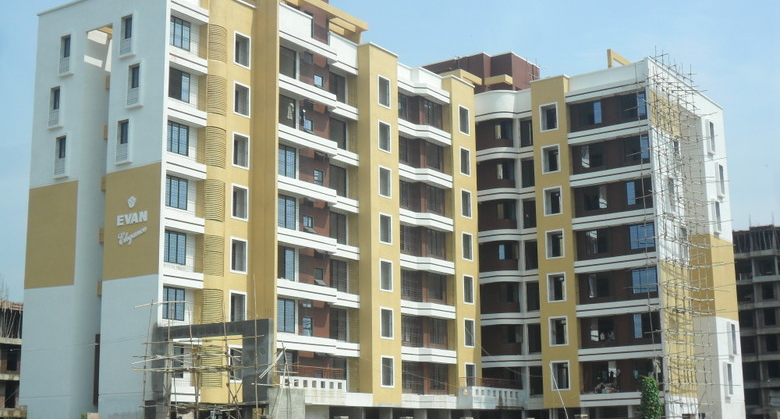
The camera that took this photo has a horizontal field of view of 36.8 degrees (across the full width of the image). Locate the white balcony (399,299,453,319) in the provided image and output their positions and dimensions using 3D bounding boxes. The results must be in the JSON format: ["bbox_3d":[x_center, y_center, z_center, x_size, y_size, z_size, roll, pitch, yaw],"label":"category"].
[{"bbox_3d":[2.247,6.535,76.154,1.300,0.820,5.550,-8,-14,34],"label":"white balcony"}]

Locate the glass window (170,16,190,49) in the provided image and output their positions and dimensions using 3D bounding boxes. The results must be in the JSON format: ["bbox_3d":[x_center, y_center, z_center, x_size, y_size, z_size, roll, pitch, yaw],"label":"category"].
[{"bbox_3d":[-11.379,-9.544,63.407,0.180,1.670,1.730,-8,-14,34],"label":"glass window"}]

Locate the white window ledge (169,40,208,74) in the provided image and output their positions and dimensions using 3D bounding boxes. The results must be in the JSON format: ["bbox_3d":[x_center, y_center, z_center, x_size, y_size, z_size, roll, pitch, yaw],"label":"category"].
[{"bbox_3d":[-11.036,-7.965,63.088,0.590,0.840,2.900,-8,-14,34],"label":"white window ledge"}]

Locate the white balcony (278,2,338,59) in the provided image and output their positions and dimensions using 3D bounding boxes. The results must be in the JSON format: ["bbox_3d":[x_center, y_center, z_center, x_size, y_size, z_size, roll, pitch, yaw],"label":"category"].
[{"bbox_3d":[-5.081,-10.376,69.863,0.758,2.187,5.467,-8,-14,34],"label":"white balcony"}]

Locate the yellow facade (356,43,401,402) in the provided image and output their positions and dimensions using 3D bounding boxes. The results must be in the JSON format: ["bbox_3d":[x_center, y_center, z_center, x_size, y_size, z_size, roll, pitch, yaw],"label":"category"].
[{"bbox_3d":[-0.636,0.834,73.327,1.015,22.379,3.152,-8,-14,34],"label":"yellow facade"}]

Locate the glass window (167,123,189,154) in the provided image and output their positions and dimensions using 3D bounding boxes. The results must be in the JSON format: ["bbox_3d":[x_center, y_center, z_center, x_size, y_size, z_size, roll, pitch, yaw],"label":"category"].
[{"bbox_3d":[-11.384,-3.784,62.657,0.138,1.645,1.675,-8,-14,34],"label":"glass window"}]

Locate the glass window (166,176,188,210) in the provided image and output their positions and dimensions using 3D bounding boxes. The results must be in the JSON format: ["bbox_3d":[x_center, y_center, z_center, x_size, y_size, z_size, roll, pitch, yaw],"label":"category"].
[{"bbox_3d":[-11.294,-0.889,61.873,0.120,1.660,1.780,-8,-14,34],"label":"glass window"}]

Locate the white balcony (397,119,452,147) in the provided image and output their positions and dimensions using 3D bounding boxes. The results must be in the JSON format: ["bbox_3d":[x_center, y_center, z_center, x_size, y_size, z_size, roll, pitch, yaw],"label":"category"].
[{"bbox_3d":[2.167,-5.042,77.812,1.113,0.749,5.664,-8,-14,34],"label":"white balcony"}]

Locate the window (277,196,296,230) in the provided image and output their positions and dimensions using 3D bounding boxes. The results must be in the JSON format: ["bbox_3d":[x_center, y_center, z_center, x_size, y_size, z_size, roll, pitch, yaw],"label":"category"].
[{"bbox_3d":[-5.908,0.217,66.619,0.120,2.050,1.810,-8,-14,34],"label":"window"}]

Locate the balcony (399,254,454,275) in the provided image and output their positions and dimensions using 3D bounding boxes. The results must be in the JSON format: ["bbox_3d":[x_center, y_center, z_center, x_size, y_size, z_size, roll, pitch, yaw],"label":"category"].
[{"bbox_3d":[2.210,3.600,76.744,1.300,0.830,5.550,-8,-14,34],"label":"balcony"}]

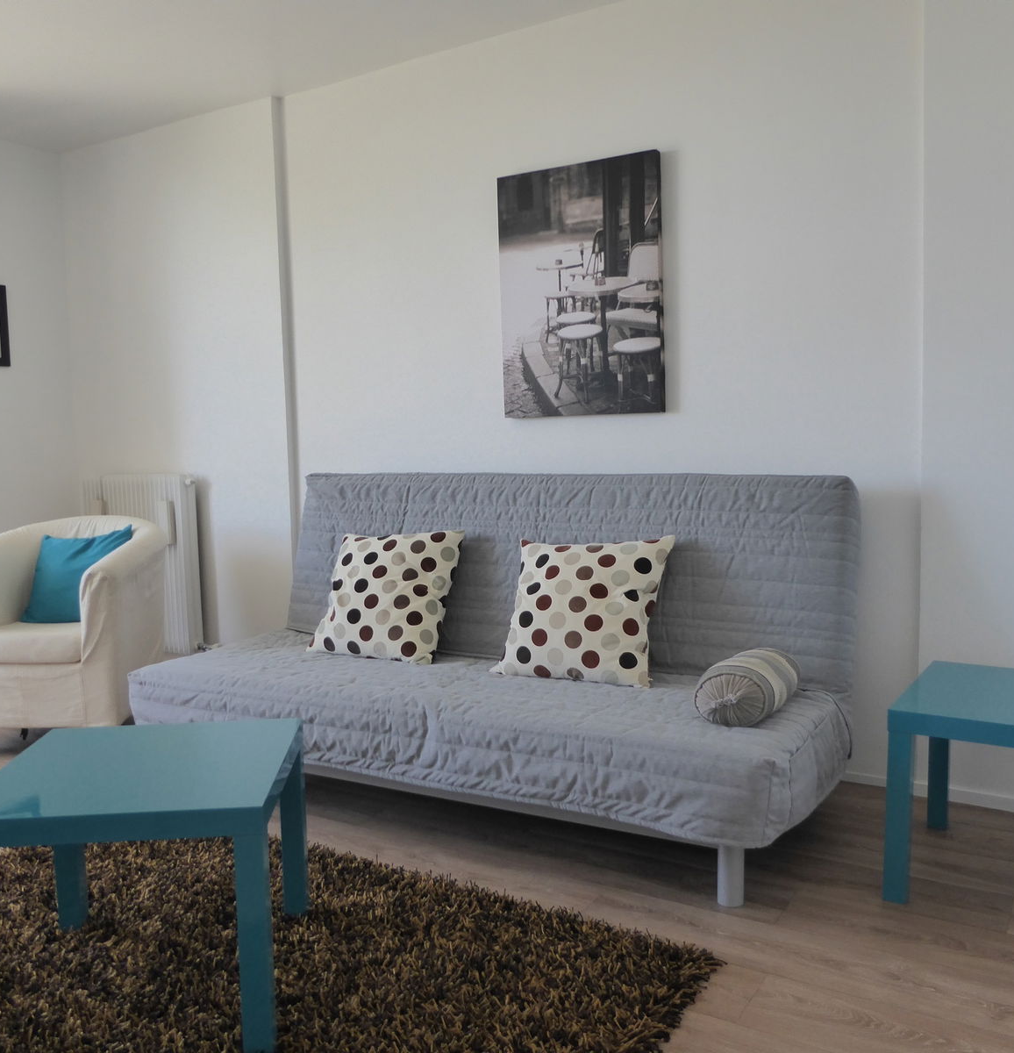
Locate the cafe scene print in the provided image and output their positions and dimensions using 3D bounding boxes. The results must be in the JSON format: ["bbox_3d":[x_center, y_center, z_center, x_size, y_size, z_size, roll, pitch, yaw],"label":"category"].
[{"bbox_3d":[0.239,-0.793,3.437,0.610,0.835,0.030,2,6,32],"label":"cafe scene print"}]

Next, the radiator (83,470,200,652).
[{"bbox_3d":[-1.703,0.171,4.681,0.720,0.790,0.110,2,6,32],"label":"radiator"}]

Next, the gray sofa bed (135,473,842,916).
[{"bbox_3d":[-0.094,0.341,3.087,2.100,0.935,0.960,2,6,32],"label":"gray sofa bed"}]

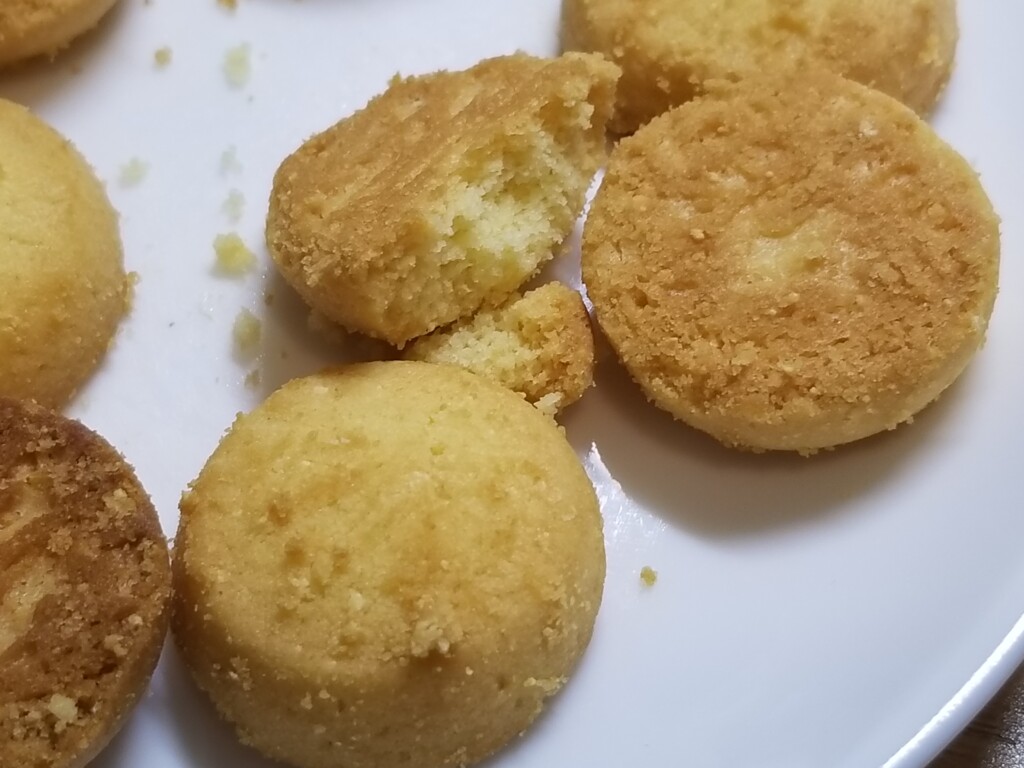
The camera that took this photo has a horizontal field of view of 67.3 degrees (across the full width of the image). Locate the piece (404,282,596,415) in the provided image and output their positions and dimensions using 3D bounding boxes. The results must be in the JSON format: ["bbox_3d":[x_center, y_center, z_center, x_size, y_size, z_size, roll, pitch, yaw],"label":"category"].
[{"bbox_3d":[-0.001,-0.004,0.098,0.024,0.013,0.017,6,60,5],"label":"piece"}]

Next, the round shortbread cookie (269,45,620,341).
[{"bbox_3d":[-0.009,-0.026,0.102,0.044,0.018,0.028,-38,57,-8],"label":"round shortbread cookie"}]

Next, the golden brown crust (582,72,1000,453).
[{"bbox_3d":[0.033,-0.014,0.099,0.048,0.018,0.048,0,71,9],"label":"golden brown crust"}]

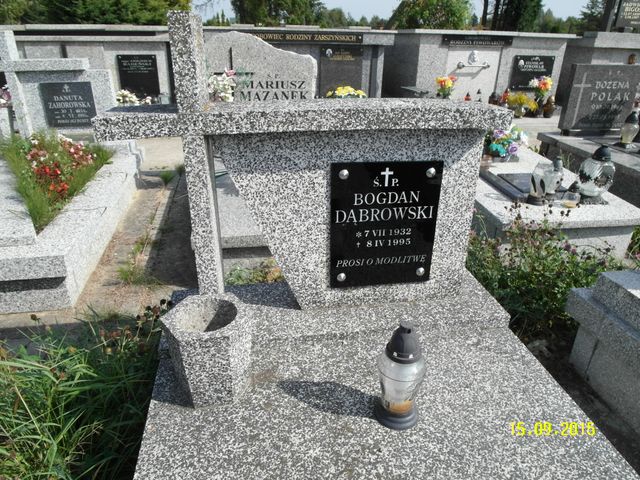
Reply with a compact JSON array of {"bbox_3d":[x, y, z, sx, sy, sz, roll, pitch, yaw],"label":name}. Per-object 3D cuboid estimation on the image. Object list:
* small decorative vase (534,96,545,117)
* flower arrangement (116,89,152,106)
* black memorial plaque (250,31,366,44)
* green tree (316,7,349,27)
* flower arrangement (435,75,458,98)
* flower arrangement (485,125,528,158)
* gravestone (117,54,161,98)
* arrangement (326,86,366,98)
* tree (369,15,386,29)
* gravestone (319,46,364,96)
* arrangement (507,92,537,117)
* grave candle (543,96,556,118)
[{"bbox_3d":[3.393,-2.058,6.853,0.125,0.303,0.125,-1,26,-4],"label":"small decorative vase"},{"bbox_3d":[-2.984,-2.296,7.139,0.530,0.256,0.240,-1,26,-4],"label":"flower arrangement"},{"bbox_3d":[-0.251,-3.134,6.852,1.830,0.197,0.050,-1,26,-4],"label":"black memorial plaque"},{"bbox_3d":[1.523,-27.149,55.731,3.466,3.641,3.466,1,26,0],"label":"green tree"},{"bbox_3d":[1.916,-2.307,6.763,0.290,0.377,0.230,-1,26,-4],"label":"flower arrangement"},{"bbox_3d":[1.649,-0.883,3.936,0.360,0.285,0.280,-2,26,-5],"label":"flower arrangement"},{"bbox_3d":[-2.986,-2.663,7.293,0.610,0.705,0.070,-1,26,-4],"label":"gravestone"},{"bbox_3d":[0.430,-2.283,7.064,0.633,0.306,0.340,-1,26,-4],"label":"arrangement"},{"bbox_3d":[8.151,-31.138,64.864,2.025,3.129,2.025,1,26,0],"label":"tree"},{"bbox_3d":[0.348,-2.694,7.197,0.681,0.831,0.070,-1,26,-4],"label":"gravestone"},{"bbox_3d":[3.123,-2.102,6.877,0.380,0.352,0.300,-1,26,-4],"label":"arrangement"},{"bbox_3d":[3.506,-2.020,6.779,0.165,0.300,0.165,-3,26,-11],"label":"grave candle"}]

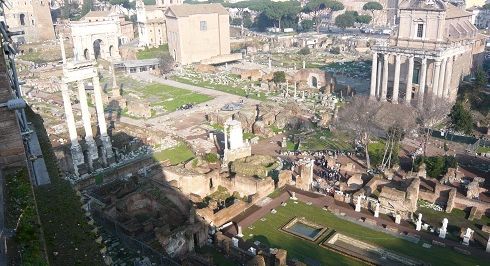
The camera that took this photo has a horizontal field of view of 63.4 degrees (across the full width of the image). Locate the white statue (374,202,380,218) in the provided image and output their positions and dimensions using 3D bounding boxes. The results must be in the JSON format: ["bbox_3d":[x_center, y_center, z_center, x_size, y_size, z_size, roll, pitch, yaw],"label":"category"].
[{"bbox_3d":[22.105,12.797,66.289,0.750,2.750,0.700,13,24,37],"label":"white statue"}]

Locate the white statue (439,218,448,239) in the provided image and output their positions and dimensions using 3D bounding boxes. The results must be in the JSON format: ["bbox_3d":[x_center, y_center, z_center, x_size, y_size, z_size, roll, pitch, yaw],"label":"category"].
[{"bbox_3d":[29.124,13.861,57.846,0.900,3.200,0.850,13,24,37],"label":"white statue"}]

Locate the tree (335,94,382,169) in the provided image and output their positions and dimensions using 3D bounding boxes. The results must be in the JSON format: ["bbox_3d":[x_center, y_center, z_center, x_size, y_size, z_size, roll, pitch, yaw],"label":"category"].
[{"bbox_3d":[22.801,0.042,78.644,8.479,15.054,8.479,4,20,16],"label":"tree"}]

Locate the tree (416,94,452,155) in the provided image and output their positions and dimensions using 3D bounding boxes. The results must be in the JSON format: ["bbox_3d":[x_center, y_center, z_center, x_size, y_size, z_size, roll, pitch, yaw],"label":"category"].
[{"bbox_3d":[39.536,-1.420,82.818,6.945,13.927,6.945,7,21,25],"label":"tree"}]

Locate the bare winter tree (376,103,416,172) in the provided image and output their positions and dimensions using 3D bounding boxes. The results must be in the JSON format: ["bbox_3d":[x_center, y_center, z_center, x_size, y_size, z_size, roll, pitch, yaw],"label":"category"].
[{"bbox_3d":[29.540,0.957,77.426,7.049,13.602,7.049,5,20,21],"label":"bare winter tree"}]

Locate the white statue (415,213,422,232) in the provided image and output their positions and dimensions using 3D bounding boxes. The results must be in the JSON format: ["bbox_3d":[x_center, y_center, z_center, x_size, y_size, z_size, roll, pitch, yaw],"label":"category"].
[{"bbox_3d":[27.221,13.988,61.999,0.850,2.850,0.750,13,24,37],"label":"white statue"}]

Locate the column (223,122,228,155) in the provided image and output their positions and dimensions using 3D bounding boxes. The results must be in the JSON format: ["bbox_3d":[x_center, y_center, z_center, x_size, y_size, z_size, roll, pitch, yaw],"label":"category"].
[{"bbox_3d":[-4.206,1.454,86.327,0.900,7.105,0.900,-3,19,-3],"label":"column"}]

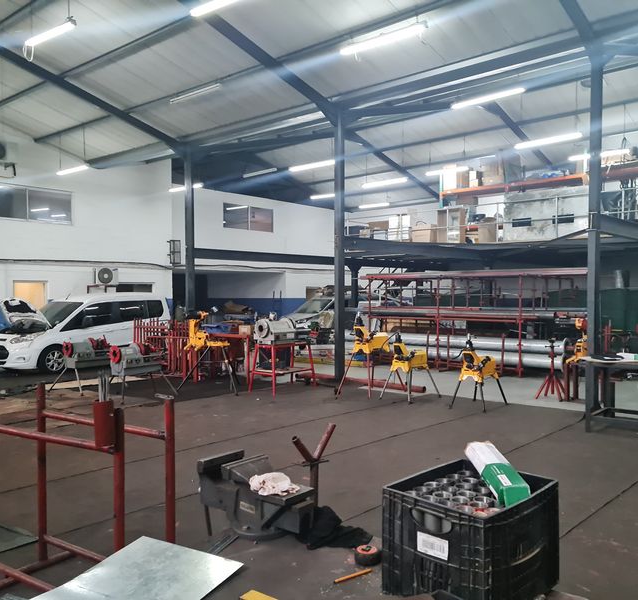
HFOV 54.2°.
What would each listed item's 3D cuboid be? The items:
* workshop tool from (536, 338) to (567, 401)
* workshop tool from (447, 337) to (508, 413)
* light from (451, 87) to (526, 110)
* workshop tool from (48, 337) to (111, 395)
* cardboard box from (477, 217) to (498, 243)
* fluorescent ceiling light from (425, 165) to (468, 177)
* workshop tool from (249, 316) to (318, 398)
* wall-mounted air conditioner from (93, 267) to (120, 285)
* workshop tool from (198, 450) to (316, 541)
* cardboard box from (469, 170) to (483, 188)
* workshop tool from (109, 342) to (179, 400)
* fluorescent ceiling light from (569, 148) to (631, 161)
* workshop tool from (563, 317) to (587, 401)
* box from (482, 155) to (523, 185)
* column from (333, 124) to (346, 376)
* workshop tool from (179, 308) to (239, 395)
[{"bbox_3d":[3.915,1.147,10.487,0.540,1.001,0.540,0,1,41],"label":"workshop tool"},{"bbox_3d":[2.487,1.099,9.690,0.600,1.100,0.850,0,1,40],"label":"workshop tool"},{"bbox_3d":[3.302,-3.915,12.156,1.520,0.100,0.120,0,1,41],"label":"light"},{"bbox_3d":[-4.205,1.179,11.624,0.840,1.000,1.140,0,1,41],"label":"workshop tool"},{"bbox_3d":[4.445,-1.784,16.402,0.320,0.630,0.420,0,1,41],"label":"cardboard box"},{"bbox_3d":[4.151,-4.167,20.234,1.520,0.100,0.120,0,1,41],"label":"fluorescent ceiling light"},{"bbox_3d":[-0.624,0.980,11.364,0.750,1.340,1.170,0,1,41],"label":"workshop tool"},{"bbox_3d":[-6.109,-0.679,17.815,0.270,0.490,0.700,0,1,41],"label":"wall-mounted air conditioner"},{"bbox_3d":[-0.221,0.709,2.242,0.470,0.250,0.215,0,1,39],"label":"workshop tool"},{"bbox_3d":[5.002,-3.804,19.782,0.290,0.550,0.360,0,1,40],"label":"cardboard box"},{"bbox_3d":[-3.042,1.200,10.731,0.600,0.950,1.120,0,1,40],"label":"workshop tool"},{"bbox_3d":[7.327,-3.801,16.300,1.500,0.100,0.130,0,1,40],"label":"fluorescent ceiling light"},{"bbox_3d":[4.306,0.947,10.209,0.520,1.370,0.520,0,1,40],"label":"workshop tool"},{"bbox_3d":[5.722,-3.987,19.491,0.950,0.850,0.850,0,1,40],"label":"box"},{"bbox_3d":[0.400,-1.036,12.573,0.150,5.363,0.190,0,1,41],"label":"column"},{"bbox_3d":[-2.014,0.931,11.609,1.000,1.460,0.950,0,1,37],"label":"workshop tool"}]

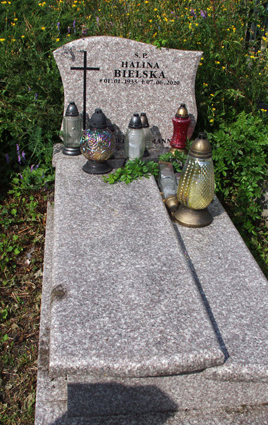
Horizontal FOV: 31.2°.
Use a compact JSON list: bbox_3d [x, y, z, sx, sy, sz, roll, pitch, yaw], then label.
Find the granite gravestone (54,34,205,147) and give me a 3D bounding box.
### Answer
[{"bbox_3d":[-0.042,-0.736,2.990,0.896,0.683,0.090,0,27,-8],"label":"granite gravestone"}]

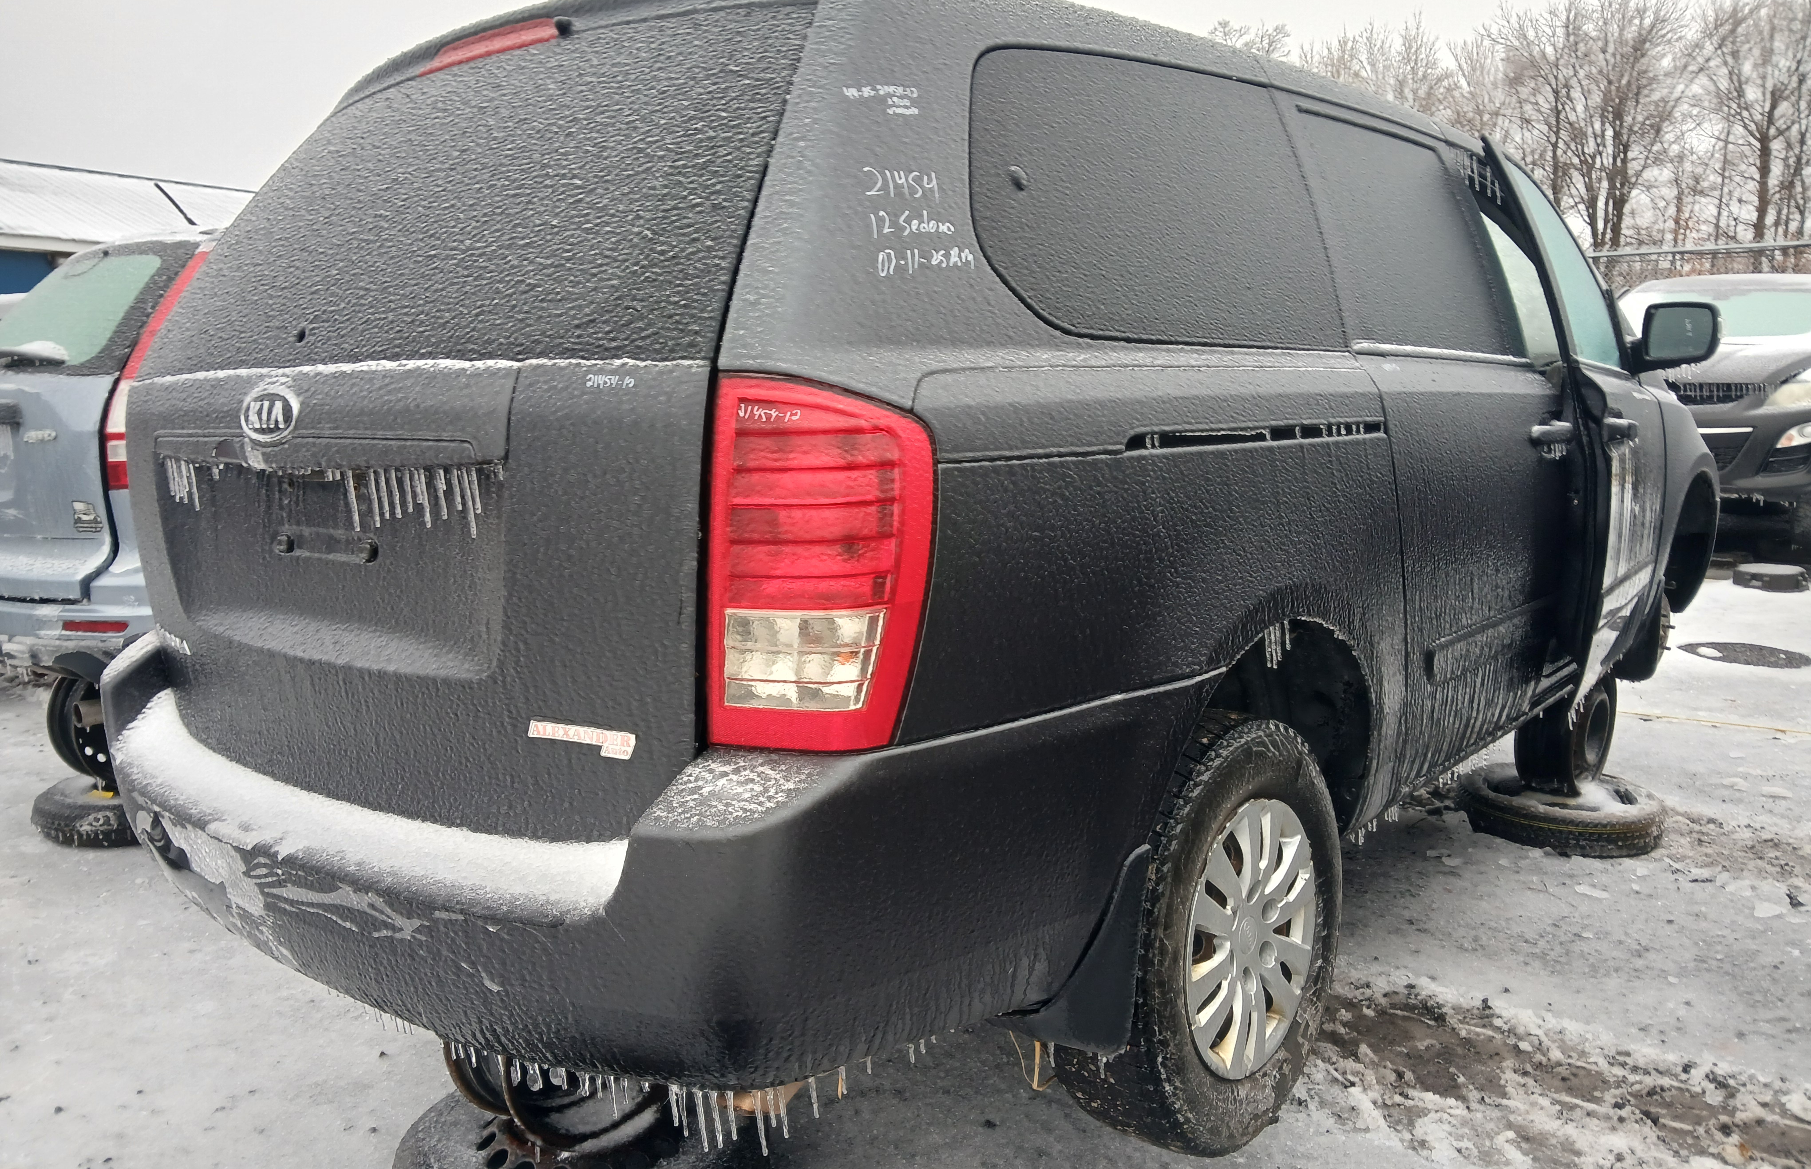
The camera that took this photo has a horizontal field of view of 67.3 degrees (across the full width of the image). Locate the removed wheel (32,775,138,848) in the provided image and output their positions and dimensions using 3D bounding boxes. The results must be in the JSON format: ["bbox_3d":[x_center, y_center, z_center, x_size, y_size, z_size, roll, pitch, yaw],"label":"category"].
[{"bbox_3d":[-2.610,0.722,4.610,0.610,0.170,0.610,-2,7,0],"label":"removed wheel"}]

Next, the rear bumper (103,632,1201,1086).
[{"bbox_3d":[-0.588,0.343,2.247,1.950,0.480,0.940,3,9,41],"label":"rear bumper"}]

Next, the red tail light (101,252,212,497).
[{"bbox_3d":[-2.112,-0.636,3.922,0.200,0.710,0.380,4,9,41],"label":"red tail light"}]

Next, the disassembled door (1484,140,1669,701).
[{"bbox_3d":[1.808,-0.422,3.614,0.280,1.340,1.060,2,8,36],"label":"disassembled door"}]

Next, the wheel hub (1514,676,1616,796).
[{"bbox_3d":[1.961,0.404,4.078,0.200,0.440,0.440,4,9,41],"label":"wheel hub"}]

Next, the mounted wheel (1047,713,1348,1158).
[{"bbox_3d":[0.479,0.559,2.241,0.235,0.700,0.700,3,9,41],"label":"mounted wheel"}]

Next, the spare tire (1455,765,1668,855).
[{"bbox_3d":[2.018,0.690,4.206,0.590,0.135,0.590,-2,7,0],"label":"spare tire"}]

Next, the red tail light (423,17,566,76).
[{"bbox_3d":[-0.651,-0.837,2.110,0.400,0.060,0.070,3,9,41],"label":"red tail light"}]

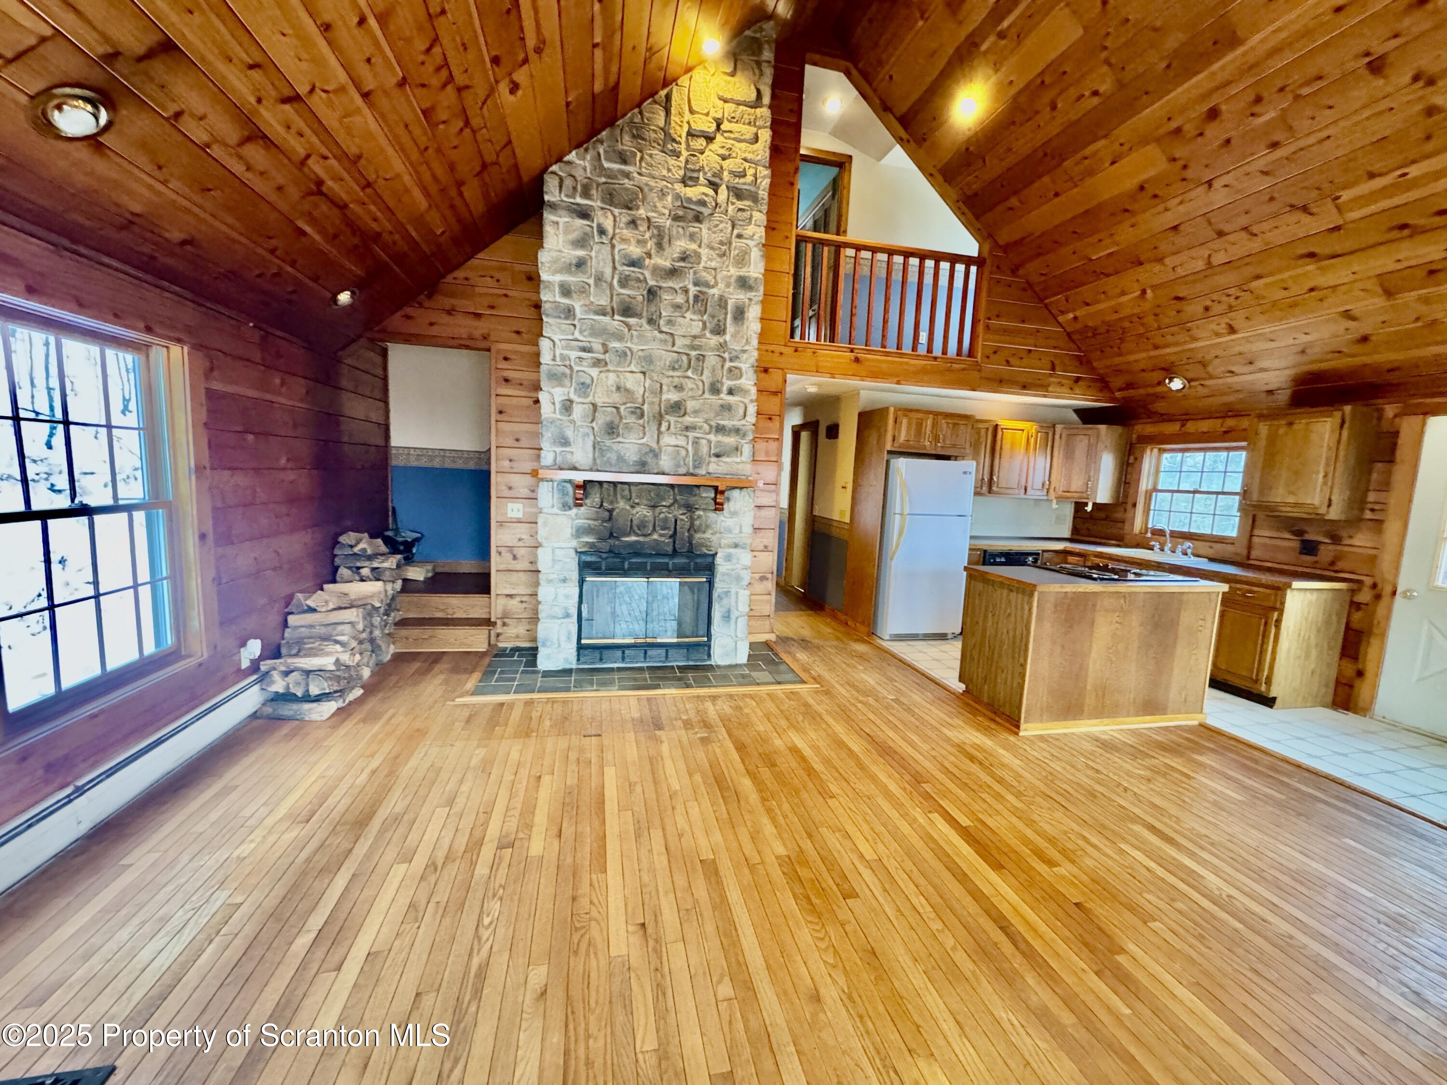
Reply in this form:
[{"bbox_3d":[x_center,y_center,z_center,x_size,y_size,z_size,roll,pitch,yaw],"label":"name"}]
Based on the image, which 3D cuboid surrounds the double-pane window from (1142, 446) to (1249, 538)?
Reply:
[{"bbox_3d":[4.216,-0.462,5.261,0.102,0.815,0.888,1,7,-12],"label":"double-pane window"}]

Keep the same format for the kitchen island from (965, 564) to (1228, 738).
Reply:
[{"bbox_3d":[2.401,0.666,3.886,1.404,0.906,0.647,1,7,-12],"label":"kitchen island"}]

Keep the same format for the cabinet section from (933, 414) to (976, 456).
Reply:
[{"bbox_3d":[2.126,-1.060,5.786,0.432,0.376,0.560,1,7,-13],"label":"cabinet section"}]

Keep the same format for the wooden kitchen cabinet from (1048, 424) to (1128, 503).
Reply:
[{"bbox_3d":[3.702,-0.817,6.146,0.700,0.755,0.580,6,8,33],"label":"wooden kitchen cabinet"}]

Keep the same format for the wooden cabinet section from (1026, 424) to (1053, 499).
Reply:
[{"bbox_3d":[3.297,-0.869,6.321,0.306,0.765,0.309,1,7,-13],"label":"wooden cabinet section"}]

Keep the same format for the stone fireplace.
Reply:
[{"bbox_3d":[-0.542,-1.377,4.427,1.608,4.605,0.742,1,7,-12],"label":"stone fireplace"}]

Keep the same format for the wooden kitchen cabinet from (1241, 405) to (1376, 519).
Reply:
[{"bbox_3d":[4.203,-0.567,4.228,0.323,0.754,0.567,1,7,-12],"label":"wooden kitchen cabinet"}]

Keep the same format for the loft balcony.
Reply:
[{"bbox_3d":[1.460,-2.130,5.131,1.819,0.909,0.124,1,7,-12],"label":"loft balcony"}]

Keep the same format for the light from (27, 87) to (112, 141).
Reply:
[{"bbox_3d":[-2.026,-1.340,1.812,0.205,0.060,0.205,-37,12,-5],"label":"light"}]

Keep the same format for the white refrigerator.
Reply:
[{"bbox_3d":[1.854,0.043,5.792,0.808,1.685,0.720,1,7,-12],"label":"white refrigerator"}]

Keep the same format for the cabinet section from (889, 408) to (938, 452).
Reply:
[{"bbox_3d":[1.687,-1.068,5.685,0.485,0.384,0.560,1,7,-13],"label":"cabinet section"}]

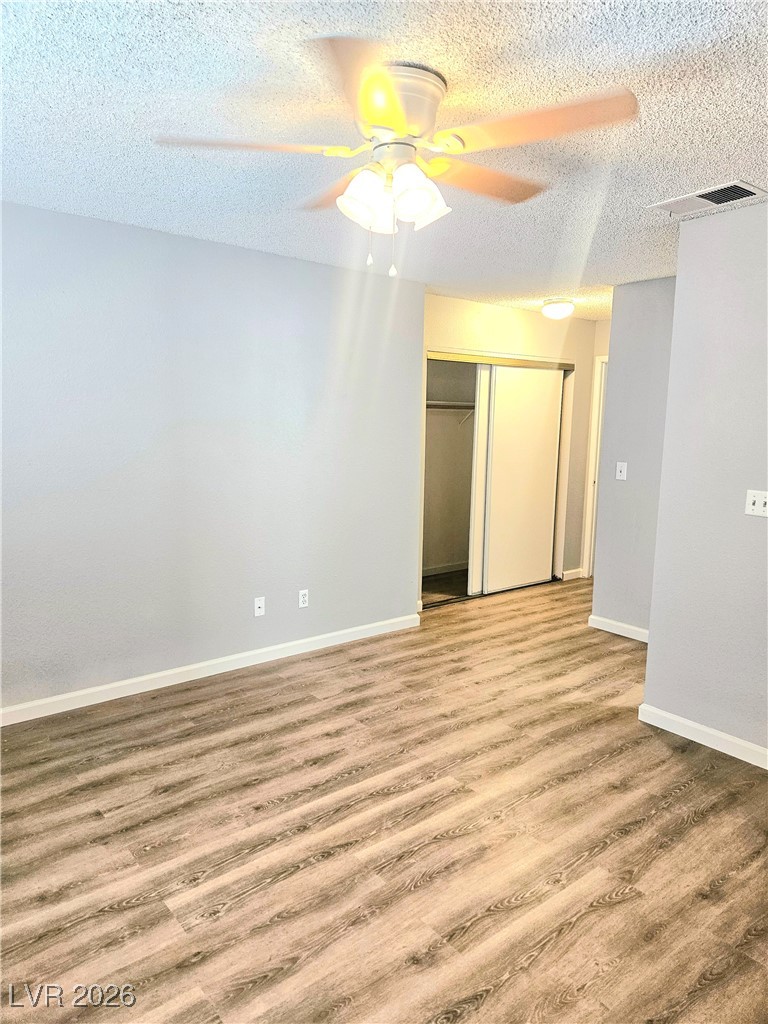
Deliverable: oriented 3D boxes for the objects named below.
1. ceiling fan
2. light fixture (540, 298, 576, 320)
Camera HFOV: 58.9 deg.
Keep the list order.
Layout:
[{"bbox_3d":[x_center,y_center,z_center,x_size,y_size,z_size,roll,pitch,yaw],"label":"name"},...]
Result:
[{"bbox_3d":[0.032,-1.008,1.958,1.250,0.390,1.250,-5,10,-39],"label":"ceiling fan"},{"bbox_3d":[1.363,-1.587,5.344,0.265,0.125,0.265,1,8,0],"label":"light fixture"}]

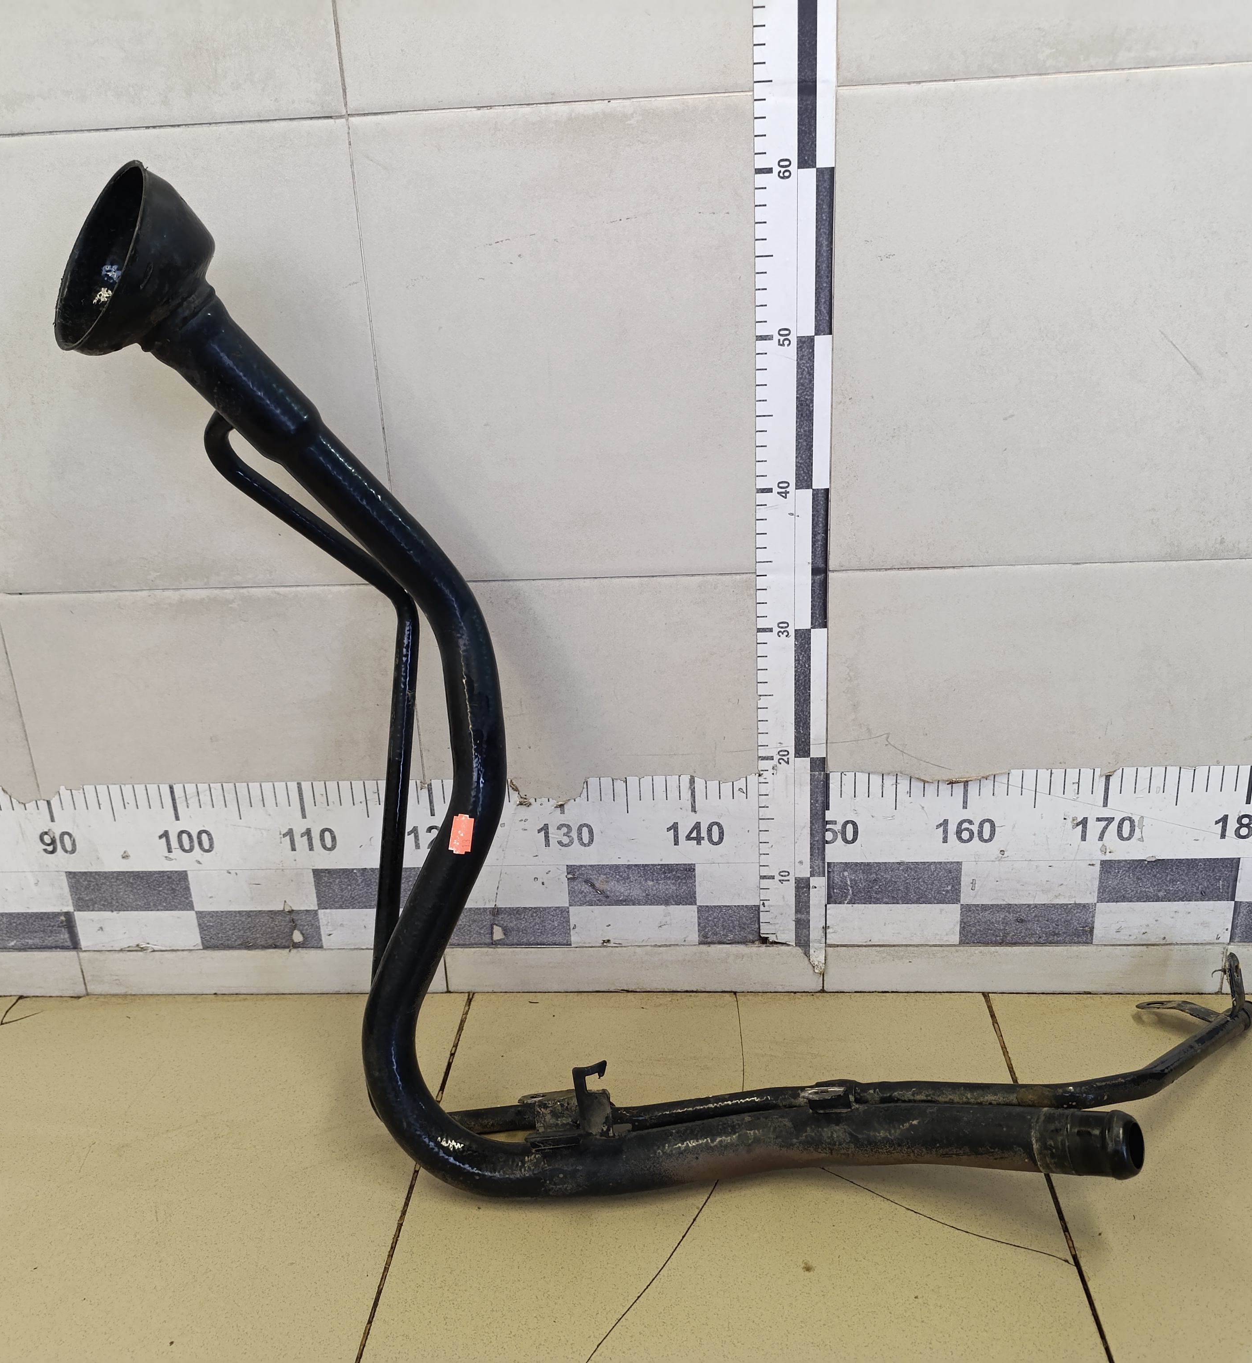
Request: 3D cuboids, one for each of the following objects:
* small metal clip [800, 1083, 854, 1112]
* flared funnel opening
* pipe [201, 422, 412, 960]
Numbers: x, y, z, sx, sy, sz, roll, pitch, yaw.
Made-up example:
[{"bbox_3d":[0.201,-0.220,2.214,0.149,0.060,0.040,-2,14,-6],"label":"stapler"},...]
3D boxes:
[{"bbox_3d":[0.127,0.264,0.762,0.034,0.015,0.016,-1,20,4],"label":"small metal clip"},{"bbox_3d":[-0.299,-0.252,0.755,0.066,0.122,0.122,19,1,-41],"label":"flared funnel opening"},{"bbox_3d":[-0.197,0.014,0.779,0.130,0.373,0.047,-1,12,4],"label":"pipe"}]

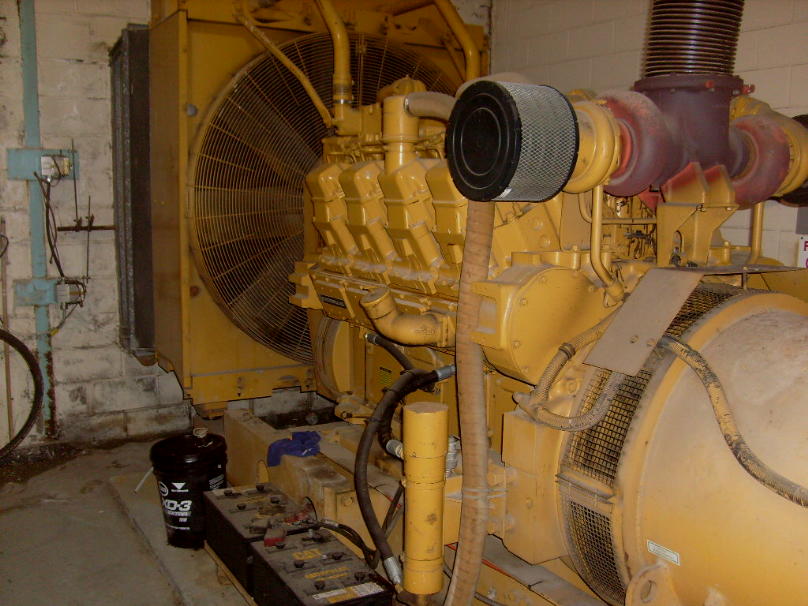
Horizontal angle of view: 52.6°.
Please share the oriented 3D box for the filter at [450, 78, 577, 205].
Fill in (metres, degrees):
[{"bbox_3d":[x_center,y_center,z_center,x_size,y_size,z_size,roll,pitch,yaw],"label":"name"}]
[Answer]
[{"bbox_3d":[0.259,-0.383,1.963,0.178,0.283,0.283,-3,9,-30],"label":"filter"}]

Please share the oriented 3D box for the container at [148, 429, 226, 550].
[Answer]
[{"bbox_3d":[-0.908,0.799,3.526,0.312,0.410,0.312,0,10,16],"label":"container"}]

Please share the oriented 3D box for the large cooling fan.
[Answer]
[{"bbox_3d":[-0.247,-0.499,4.086,1.630,1.630,0.200,-3,9,-30],"label":"large cooling fan"}]

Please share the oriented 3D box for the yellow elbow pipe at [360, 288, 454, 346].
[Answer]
[{"bbox_3d":[0.007,0.043,2.420,0.250,0.165,0.130,-3,9,-30],"label":"yellow elbow pipe"}]

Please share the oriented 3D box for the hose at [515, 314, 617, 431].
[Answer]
[{"bbox_3d":[0.384,0.162,1.930,0.180,0.270,0.200,-3,9,-30],"label":"hose"}]

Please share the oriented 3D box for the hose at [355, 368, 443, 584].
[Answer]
[{"bbox_3d":[-0.019,0.512,2.440,0.240,0.640,0.220,-3,9,-30],"label":"hose"}]

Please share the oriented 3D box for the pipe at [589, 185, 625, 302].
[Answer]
[{"bbox_3d":[0.530,-0.152,2.130,0.100,0.310,0.050,-3,9,-30],"label":"pipe"}]

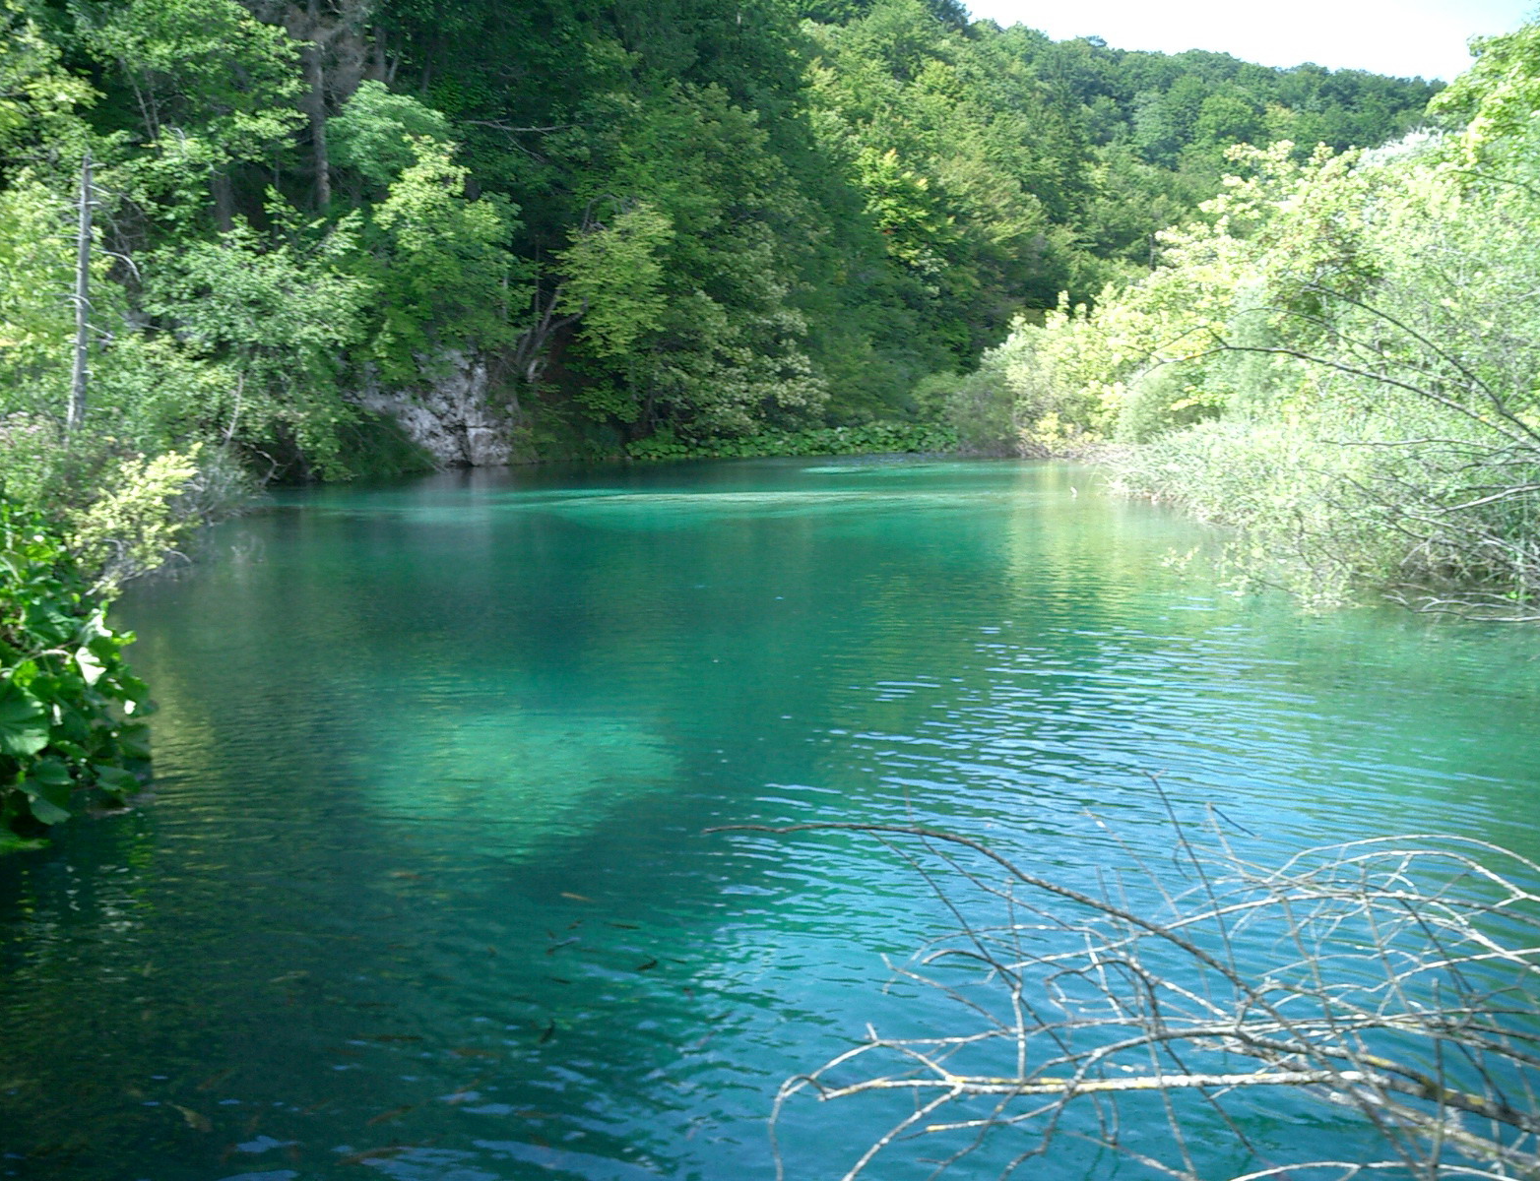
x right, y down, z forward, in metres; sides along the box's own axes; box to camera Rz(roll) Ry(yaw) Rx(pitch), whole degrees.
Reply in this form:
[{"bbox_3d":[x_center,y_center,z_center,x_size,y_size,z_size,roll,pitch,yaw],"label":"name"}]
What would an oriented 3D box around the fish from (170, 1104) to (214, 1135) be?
[{"bbox_3d":[-1.916,1.734,5.249,0.247,0.055,0.037,5,8,41],"label":"fish"}]

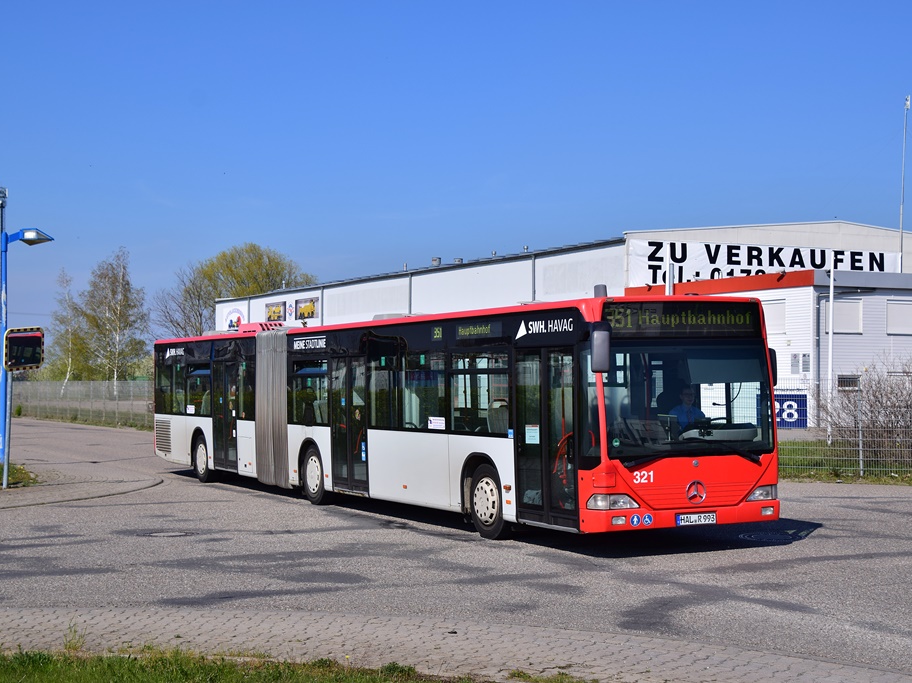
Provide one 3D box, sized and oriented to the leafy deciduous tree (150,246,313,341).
[{"bbox_3d":[-18.350,-1.600,122.000,13.300,13.200,12.500,-1,-1,0],"label":"leafy deciduous tree"}]

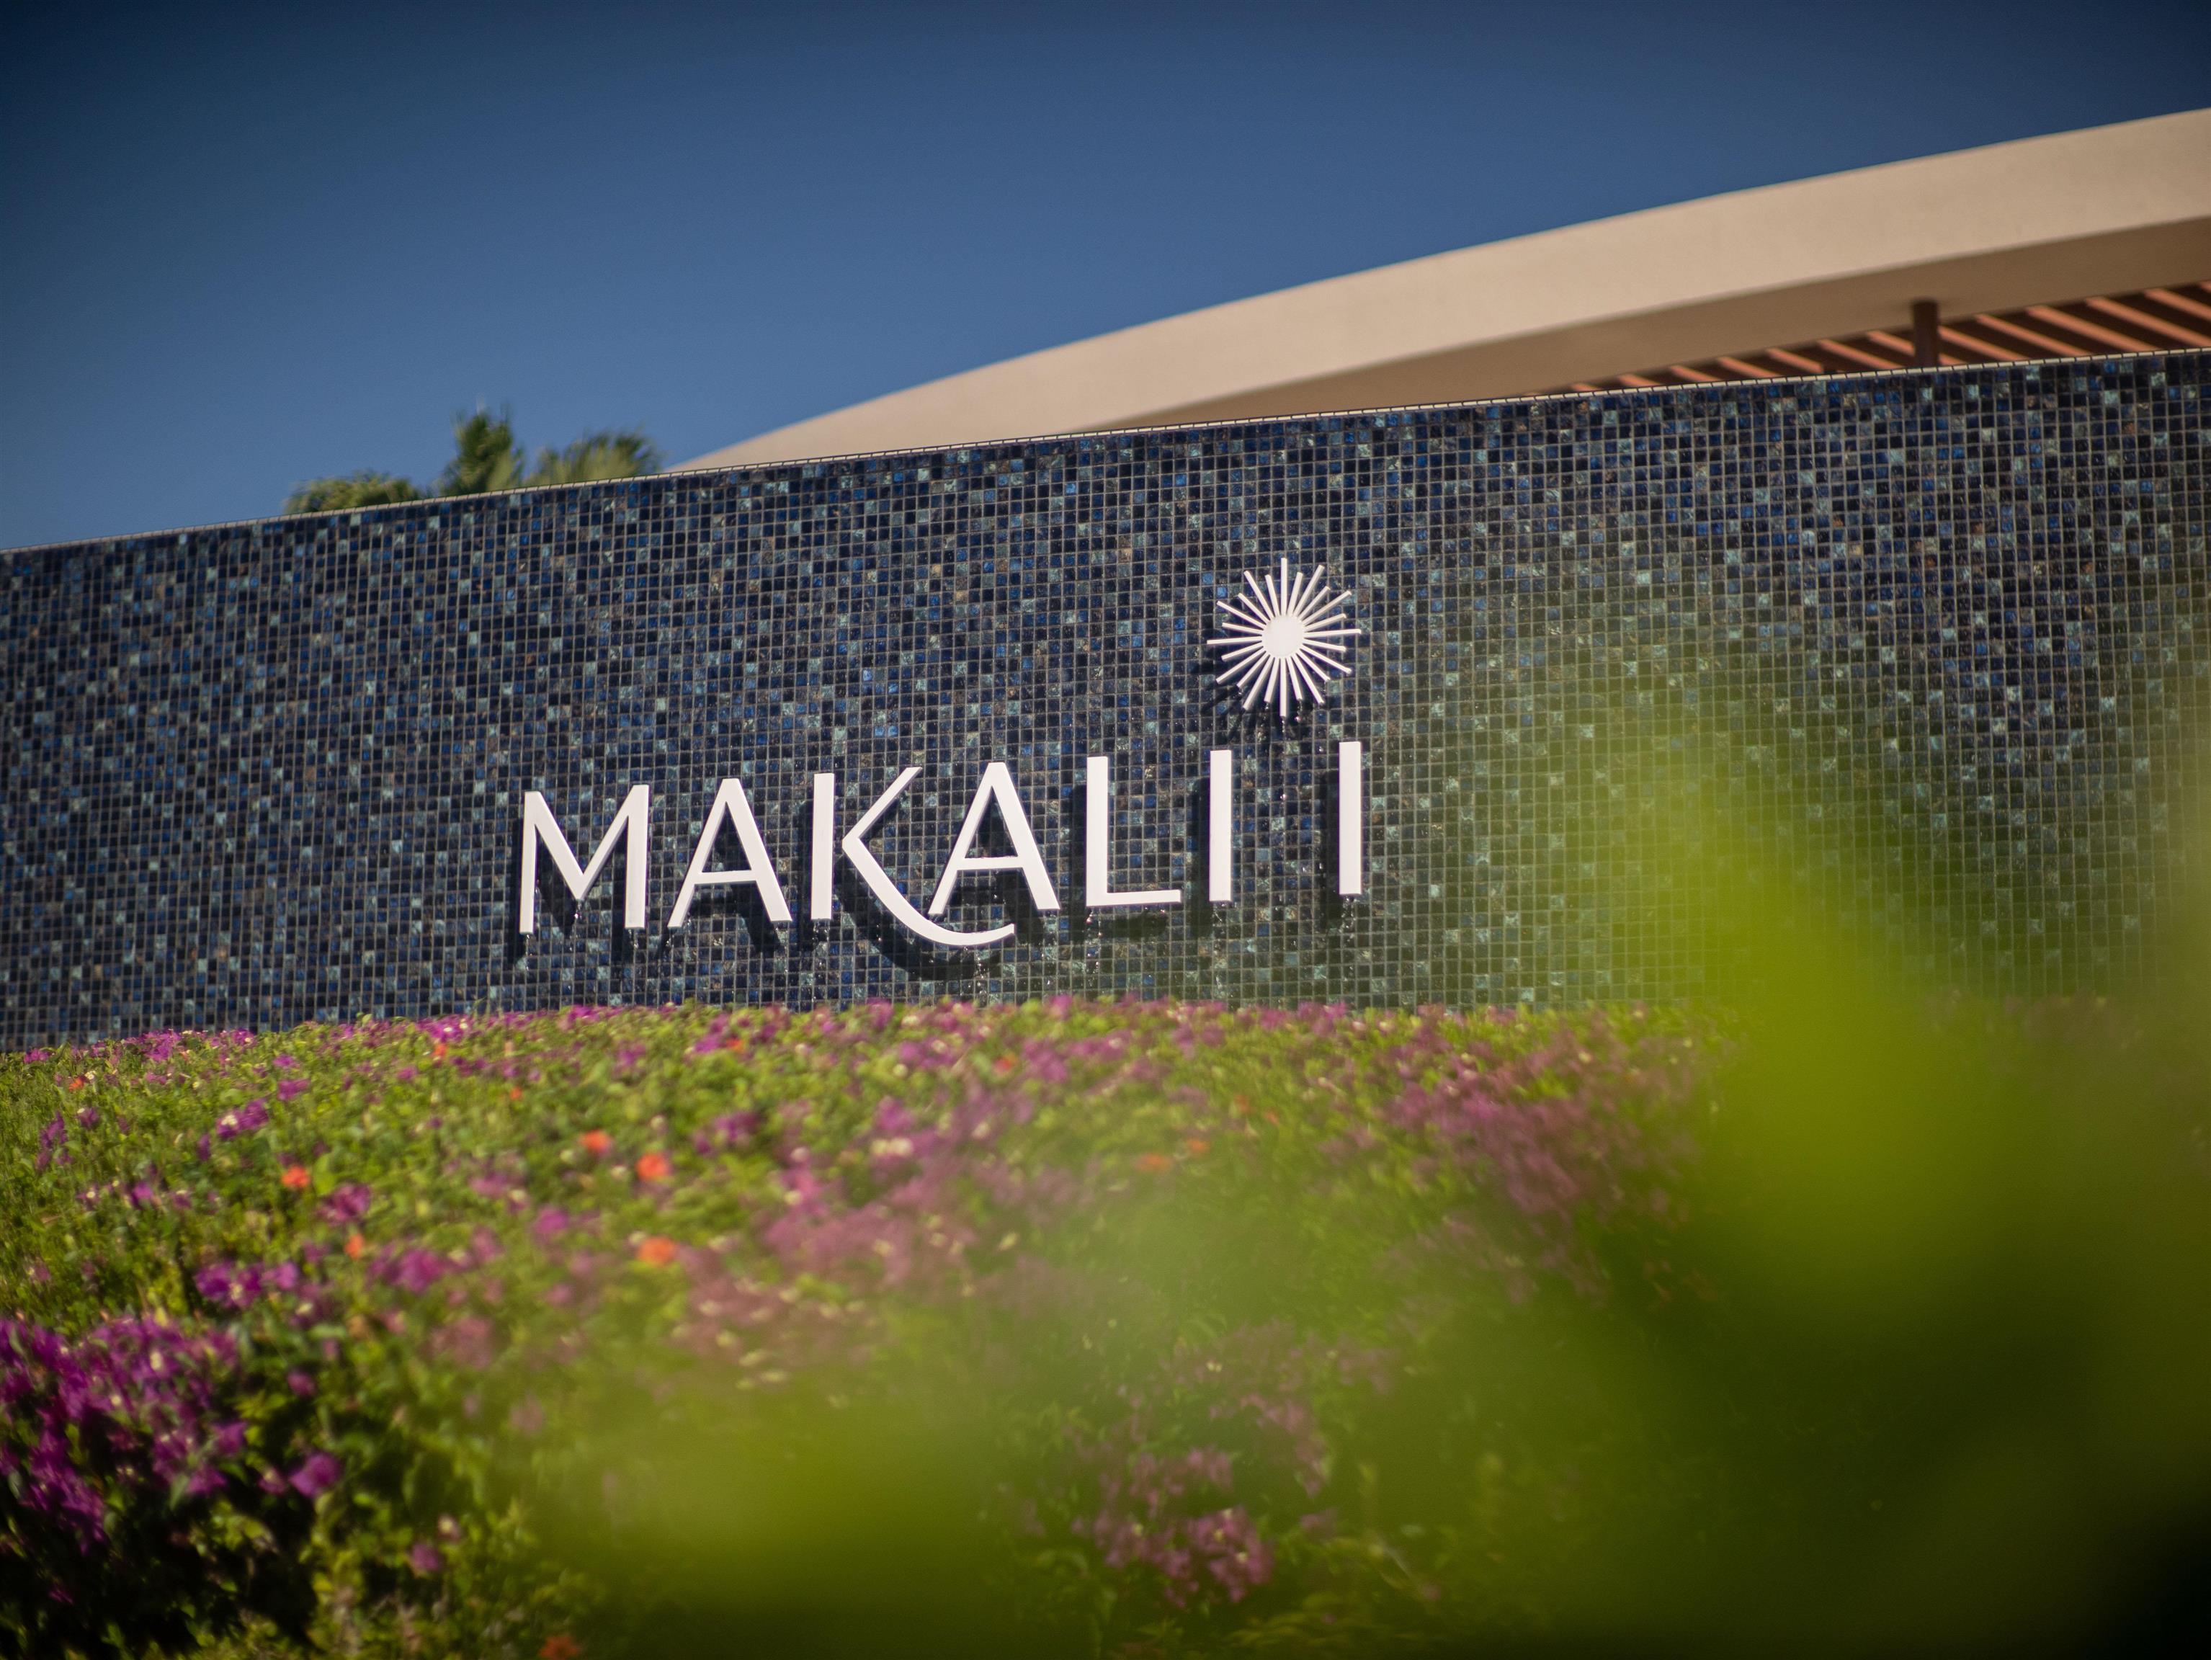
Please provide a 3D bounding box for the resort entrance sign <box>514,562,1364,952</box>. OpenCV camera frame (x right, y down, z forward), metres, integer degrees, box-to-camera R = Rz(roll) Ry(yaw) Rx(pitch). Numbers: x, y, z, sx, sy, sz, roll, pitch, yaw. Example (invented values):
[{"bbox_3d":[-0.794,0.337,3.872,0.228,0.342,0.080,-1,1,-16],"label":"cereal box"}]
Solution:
[{"bbox_3d":[-0.319,-0.112,7.558,1.692,0.678,0.065,-3,-10,22],"label":"resort entrance sign"}]

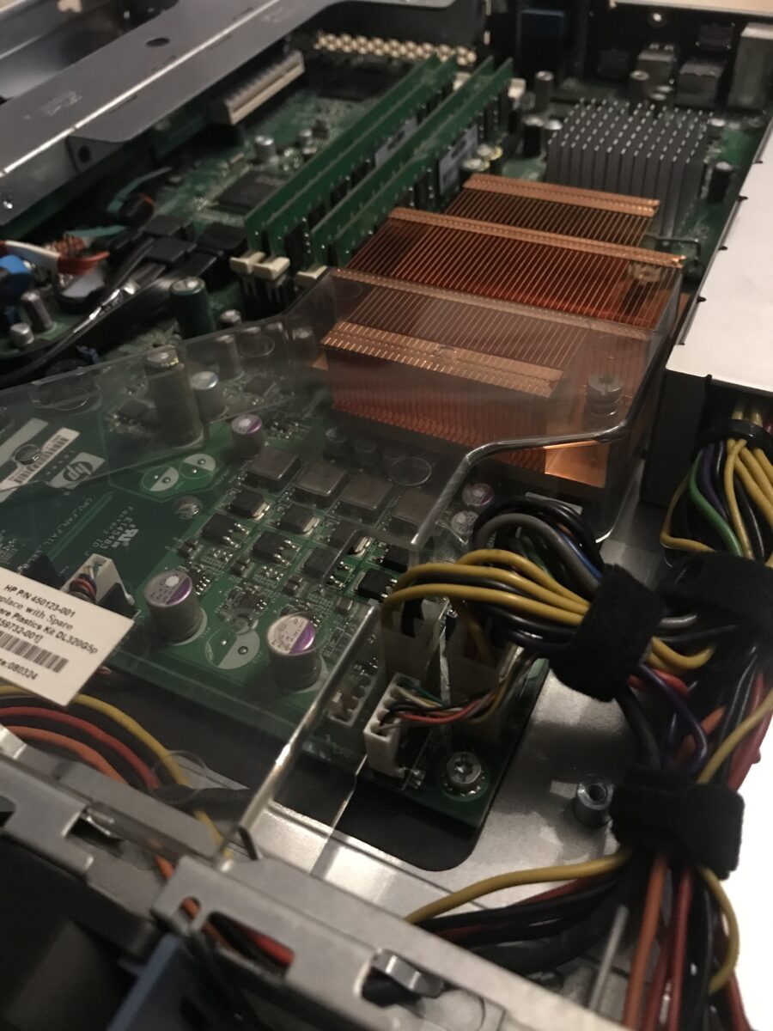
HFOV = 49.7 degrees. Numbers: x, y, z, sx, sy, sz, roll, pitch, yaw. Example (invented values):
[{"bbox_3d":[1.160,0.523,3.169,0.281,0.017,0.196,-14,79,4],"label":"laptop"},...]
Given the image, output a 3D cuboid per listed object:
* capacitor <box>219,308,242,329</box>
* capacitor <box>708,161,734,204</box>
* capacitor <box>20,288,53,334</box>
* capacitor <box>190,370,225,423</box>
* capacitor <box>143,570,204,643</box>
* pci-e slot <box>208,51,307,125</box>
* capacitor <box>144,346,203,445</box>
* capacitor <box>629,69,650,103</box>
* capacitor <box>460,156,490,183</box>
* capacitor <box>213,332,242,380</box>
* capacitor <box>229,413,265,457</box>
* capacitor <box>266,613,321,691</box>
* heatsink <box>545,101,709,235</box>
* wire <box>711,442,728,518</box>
[{"bbox_3d":[-0.045,-0.054,0.245,0.006,0.011,0.006,17,52,21],"label":"capacitor"},{"bbox_3d":[0.113,-0.113,0.282,0.006,0.011,0.006,17,52,21],"label":"capacitor"},{"bbox_3d":[-0.112,-0.065,0.268,0.006,0.012,0.006,18,52,21],"label":"capacitor"},{"bbox_3d":[-0.050,-0.033,0.232,0.008,0.011,0.008,-3,48,3],"label":"capacitor"},{"bbox_3d":[-0.045,0.019,0.176,0.010,0.013,0.010,-3,47,3],"label":"capacitor"},{"bbox_3d":[-0.054,-0.178,0.345,0.011,0.009,0.056,18,52,21],"label":"pci-e slot"},{"bbox_3d":[-0.056,-0.031,0.221,0.010,0.025,0.010,-3,48,3],"label":"capacitor"},{"bbox_3d":[0.102,-0.172,0.338,0.008,0.012,0.008,17,52,21],"label":"capacitor"},{"bbox_3d":[0.032,-0.121,0.299,0.009,0.011,0.009,17,52,21],"label":"capacitor"},{"bbox_3d":[-0.046,-0.046,0.243,0.006,0.012,0.006,-3,48,3],"label":"capacitor"},{"bbox_3d":[-0.037,-0.021,0.222,0.008,0.008,0.008,-3,48,3],"label":"capacitor"},{"bbox_3d":[-0.018,0.027,0.166,0.010,0.013,0.010,-3,47,3],"label":"capacitor"},{"bbox_3d":[0.079,-0.114,0.274,0.044,0.026,0.037,18,52,21],"label":"heatsink"},{"bbox_3d":[0.070,-0.007,0.174,0.003,0.003,0.017,-5,80,41],"label":"wire"}]

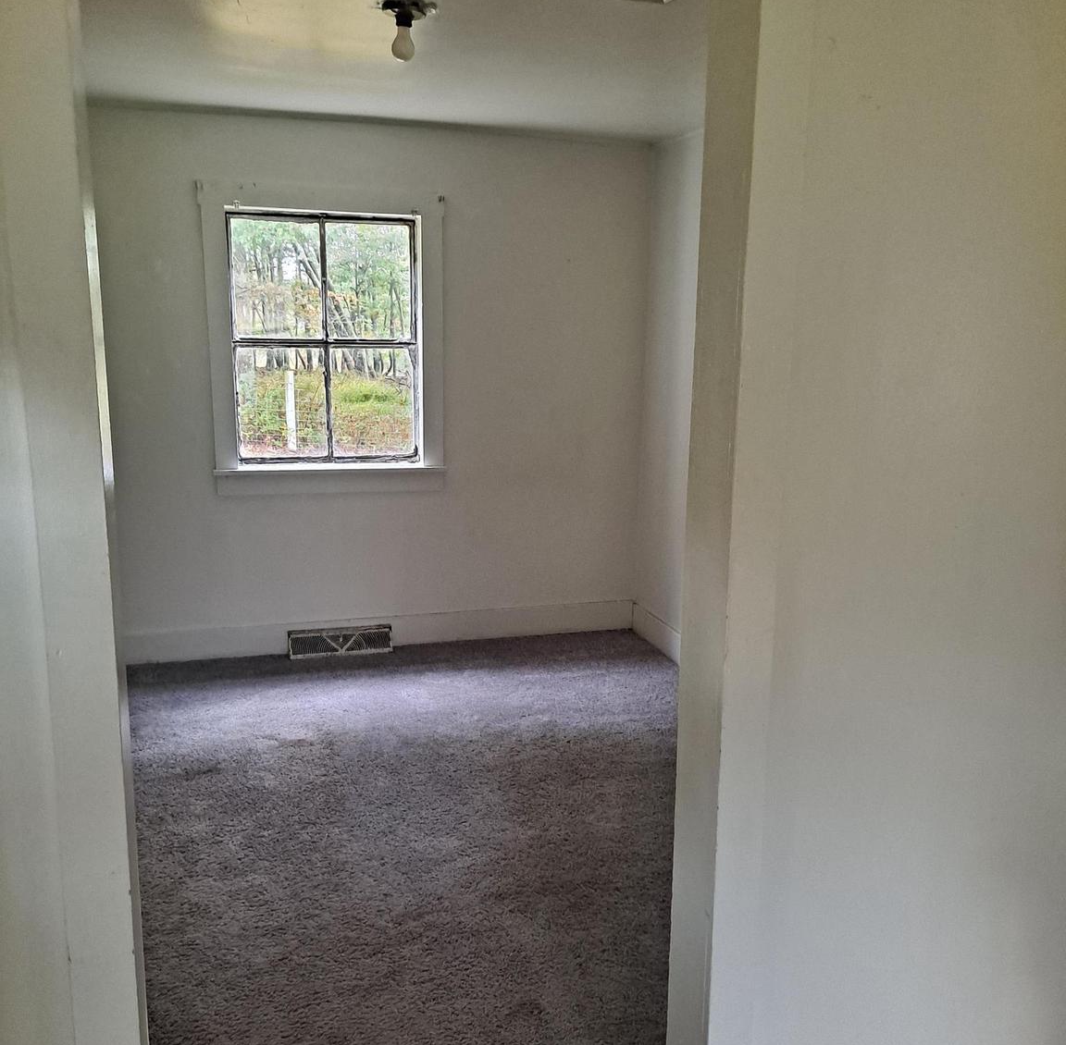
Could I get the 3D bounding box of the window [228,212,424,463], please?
[{"bbox_3d":[-0.876,-0.777,4.433,0.785,1.040,0.080,-2,11,-15],"label":"window"}]

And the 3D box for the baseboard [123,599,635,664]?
[{"bbox_3d":[-0.700,0.499,4.659,2.453,0.142,0.020,-2,11,-15],"label":"baseboard"}]

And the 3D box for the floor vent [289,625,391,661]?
[{"bbox_3d":[-0.857,0.535,4.579,0.447,0.110,0.060,-2,11,-15],"label":"floor vent"}]

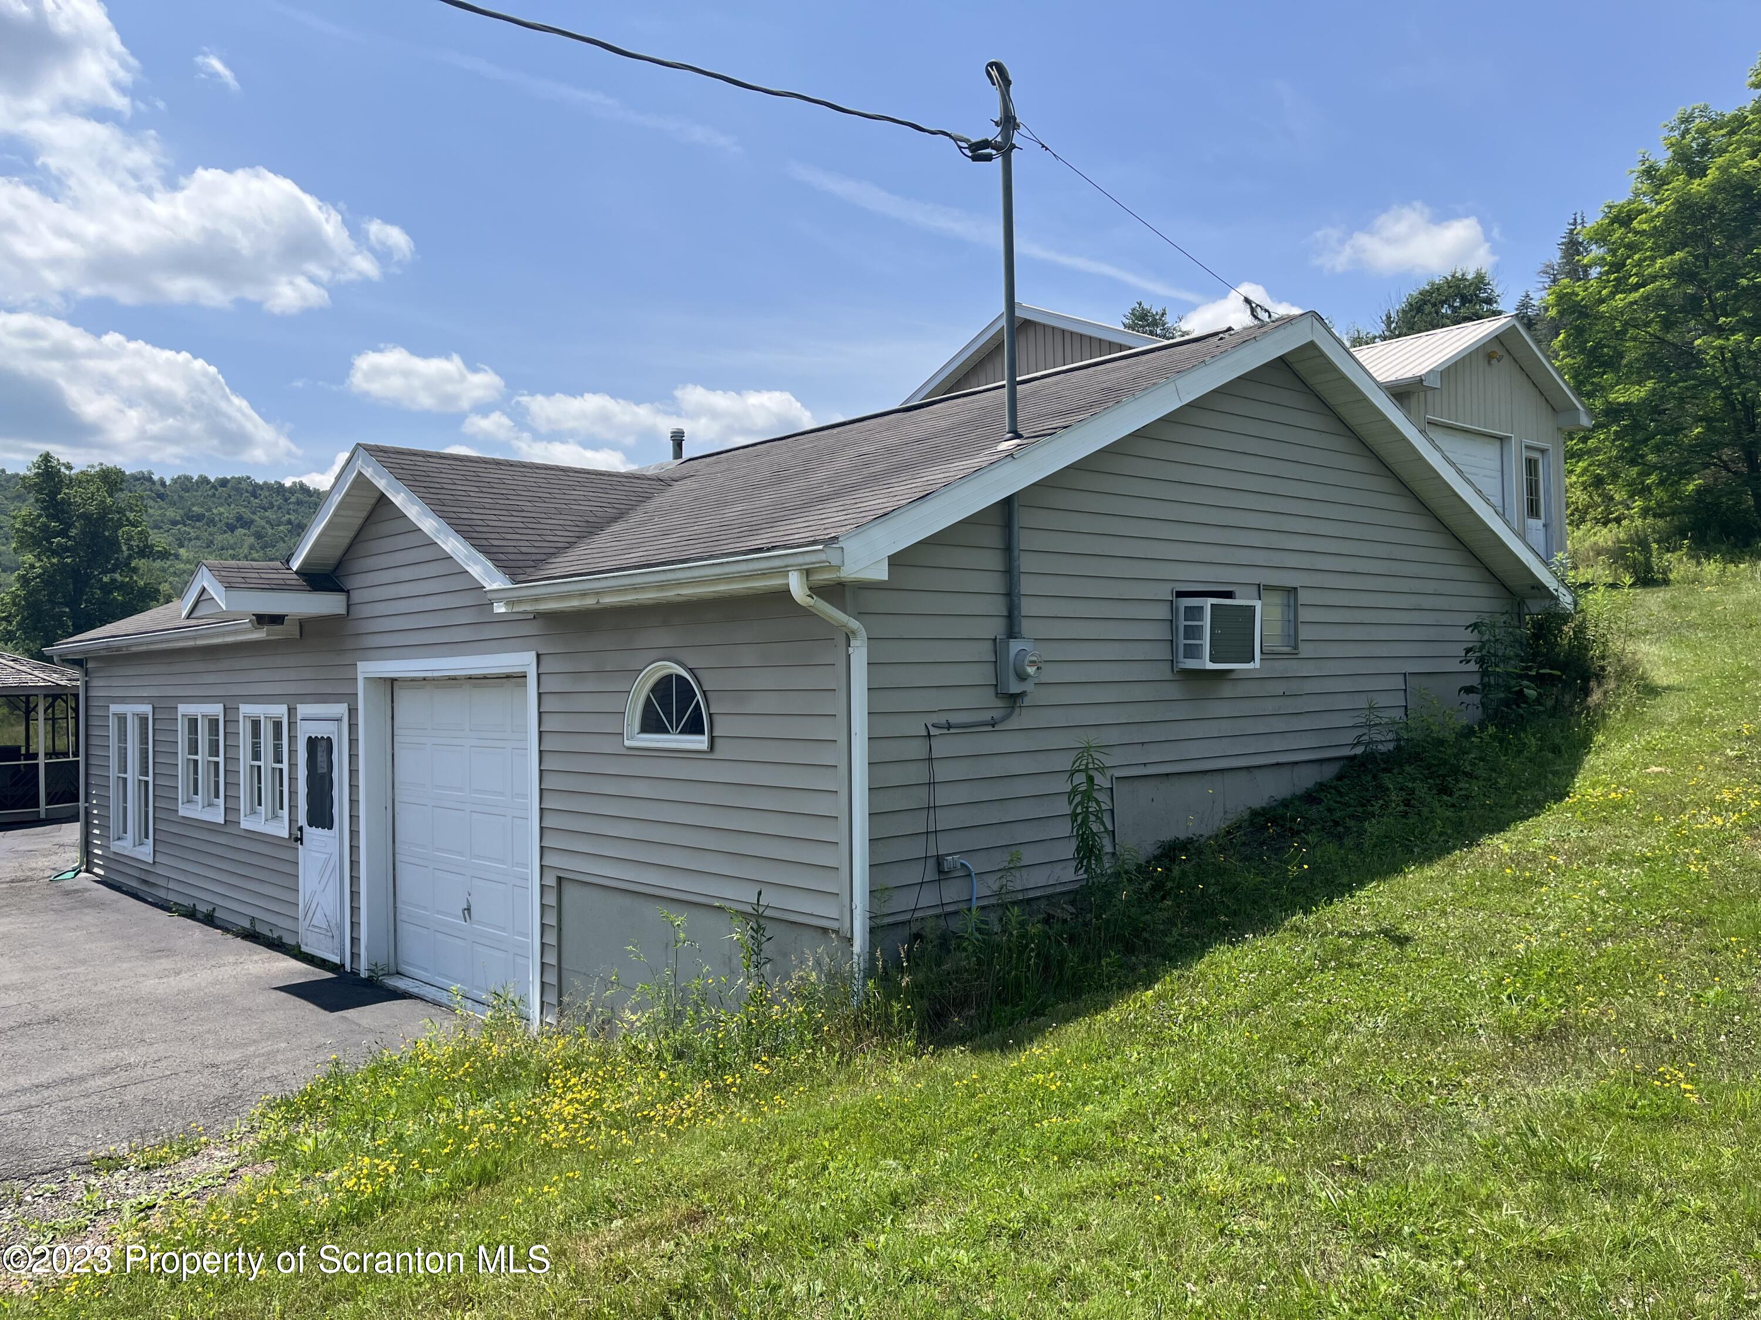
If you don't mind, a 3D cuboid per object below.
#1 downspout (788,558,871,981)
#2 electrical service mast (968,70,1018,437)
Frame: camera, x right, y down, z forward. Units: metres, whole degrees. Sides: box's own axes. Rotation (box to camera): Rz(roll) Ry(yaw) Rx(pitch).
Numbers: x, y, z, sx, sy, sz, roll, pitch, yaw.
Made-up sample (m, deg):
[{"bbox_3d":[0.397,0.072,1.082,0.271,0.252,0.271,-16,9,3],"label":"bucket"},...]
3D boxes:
[{"bbox_3d":[-0.235,0.605,6.432,0.417,2.081,0.080,0,-1,-42],"label":"downspout"},{"bbox_3d":[0.642,-2.268,7.282,0.300,2.105,0.160,-1,-1,-34],"label":"electrical service mast"}]

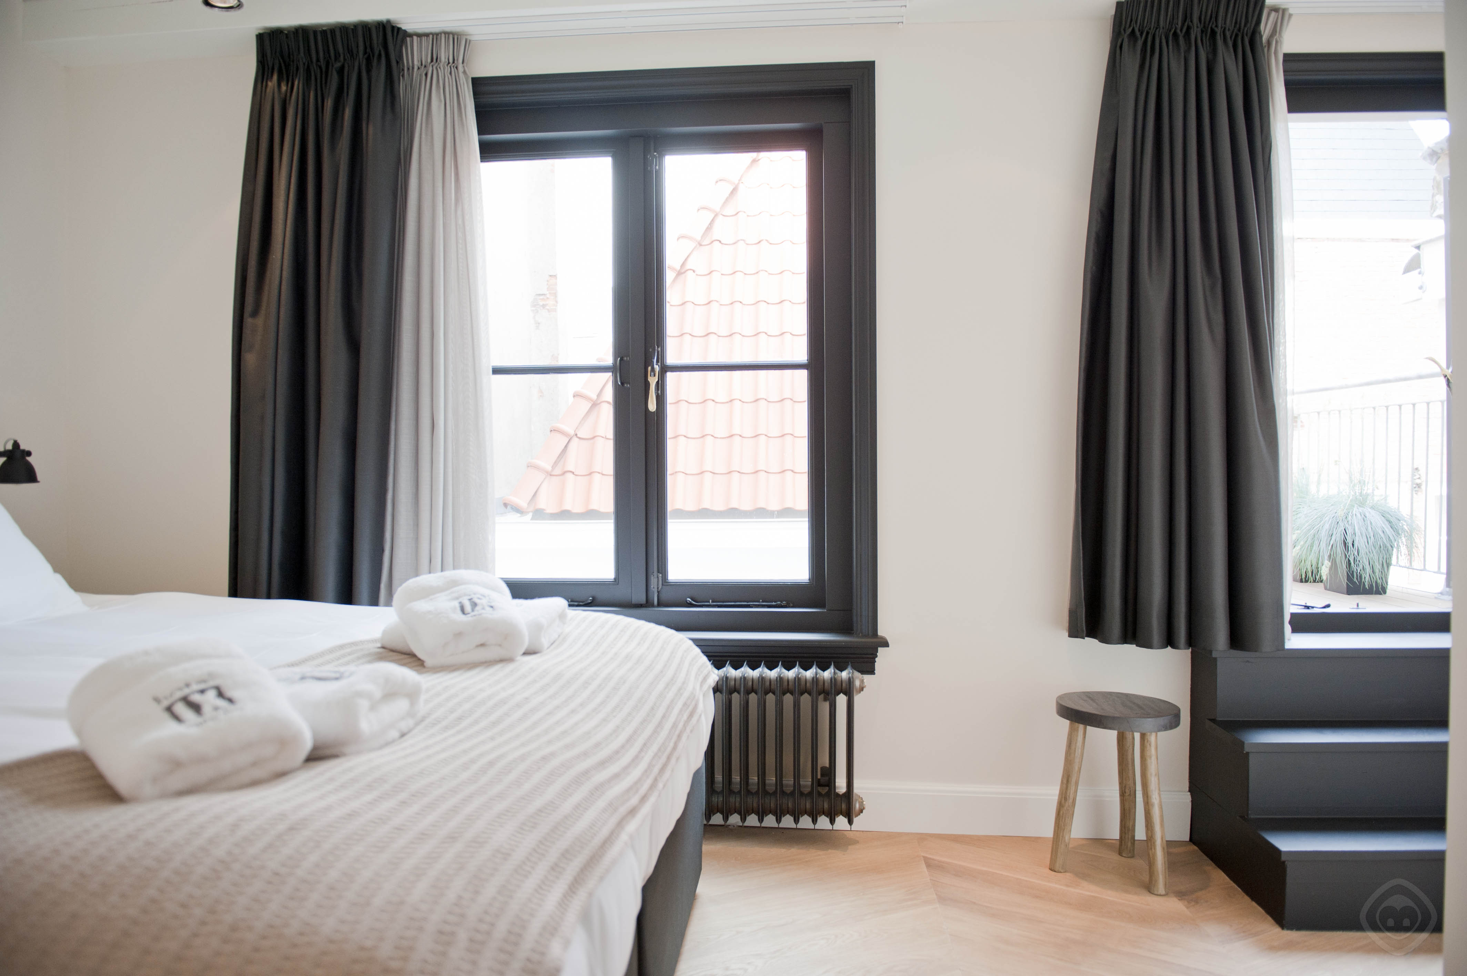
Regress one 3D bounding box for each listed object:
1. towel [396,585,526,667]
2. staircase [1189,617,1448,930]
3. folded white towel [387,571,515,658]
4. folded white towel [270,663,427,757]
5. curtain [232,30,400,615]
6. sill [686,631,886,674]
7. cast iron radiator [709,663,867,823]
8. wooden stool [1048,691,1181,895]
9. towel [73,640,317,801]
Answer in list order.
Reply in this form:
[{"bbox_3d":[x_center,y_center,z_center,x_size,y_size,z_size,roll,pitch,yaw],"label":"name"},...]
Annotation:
[{"bbox_3d":[-0.521,0.255,1.886,0.215,0.140,0.200,-1,1,-20],"label":"towel"},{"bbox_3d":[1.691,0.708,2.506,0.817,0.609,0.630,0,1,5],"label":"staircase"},{"bbox_3d":[-0.553,0.250,1.959,0.225,0.140,0.200,-1,1,-20],"label":"folded white towel"},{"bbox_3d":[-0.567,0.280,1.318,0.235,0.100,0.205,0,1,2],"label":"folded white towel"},{"bbox_3d":[-1.194,-0.435,2.812,0.488,1.759,0.131,0,1,5],"label":"curtain"},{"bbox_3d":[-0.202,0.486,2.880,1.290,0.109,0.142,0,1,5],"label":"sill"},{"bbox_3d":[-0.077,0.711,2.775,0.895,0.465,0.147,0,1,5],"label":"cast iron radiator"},{"bbox_3d":[1.000,0.791,2.526,0.316,0.444,0.294,0,1,5],"label":"wooden stool"},{"bbox_3d":[-0.645,0.264,1.174,0.215,0.140,0.200,-1,1,-42],"label":"towel"}]

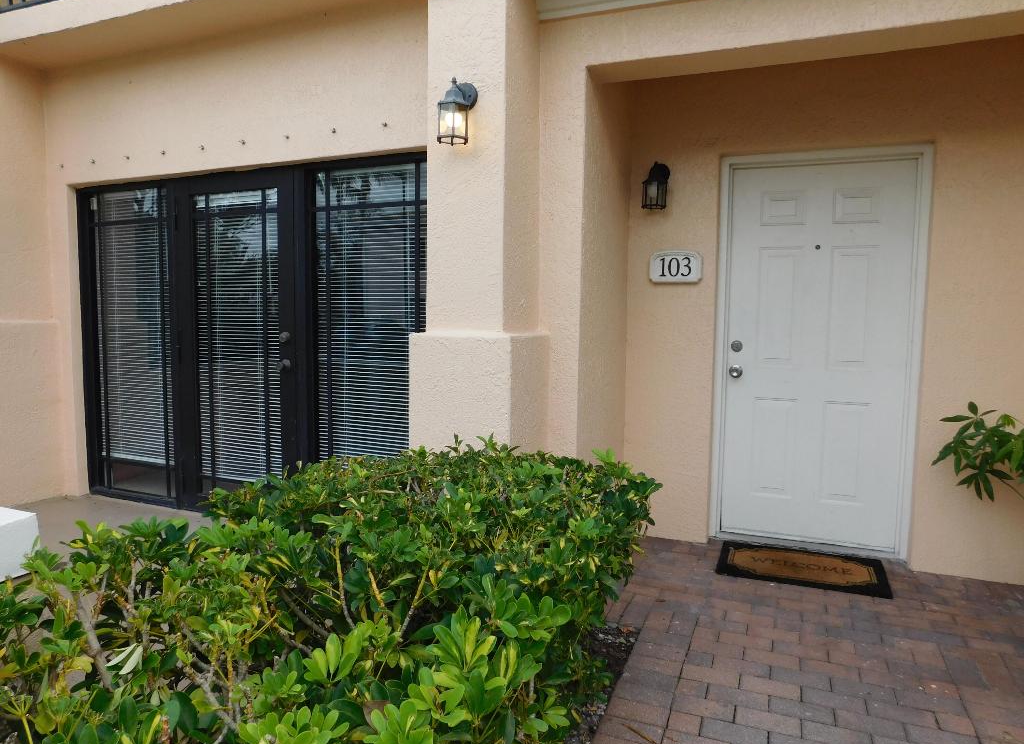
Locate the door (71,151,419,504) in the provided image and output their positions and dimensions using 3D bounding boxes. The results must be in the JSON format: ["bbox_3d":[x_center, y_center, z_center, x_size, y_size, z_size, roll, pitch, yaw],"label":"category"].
[{"bbox_3d":[-1.612,-0.142,4.135,2.740,2.090,0.100,2,5,22],"label":"door"}]

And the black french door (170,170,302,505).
[{"bbox_3d":[-1.678,-0.125,4.147,0.930,2.030,0.070,2,5,22],"label":"black french door"}]

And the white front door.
[{"bbox_3d":[1.629,-0.081,3.682,0.895,2.040,0.070,2,5,22],"label":"white front door"}]

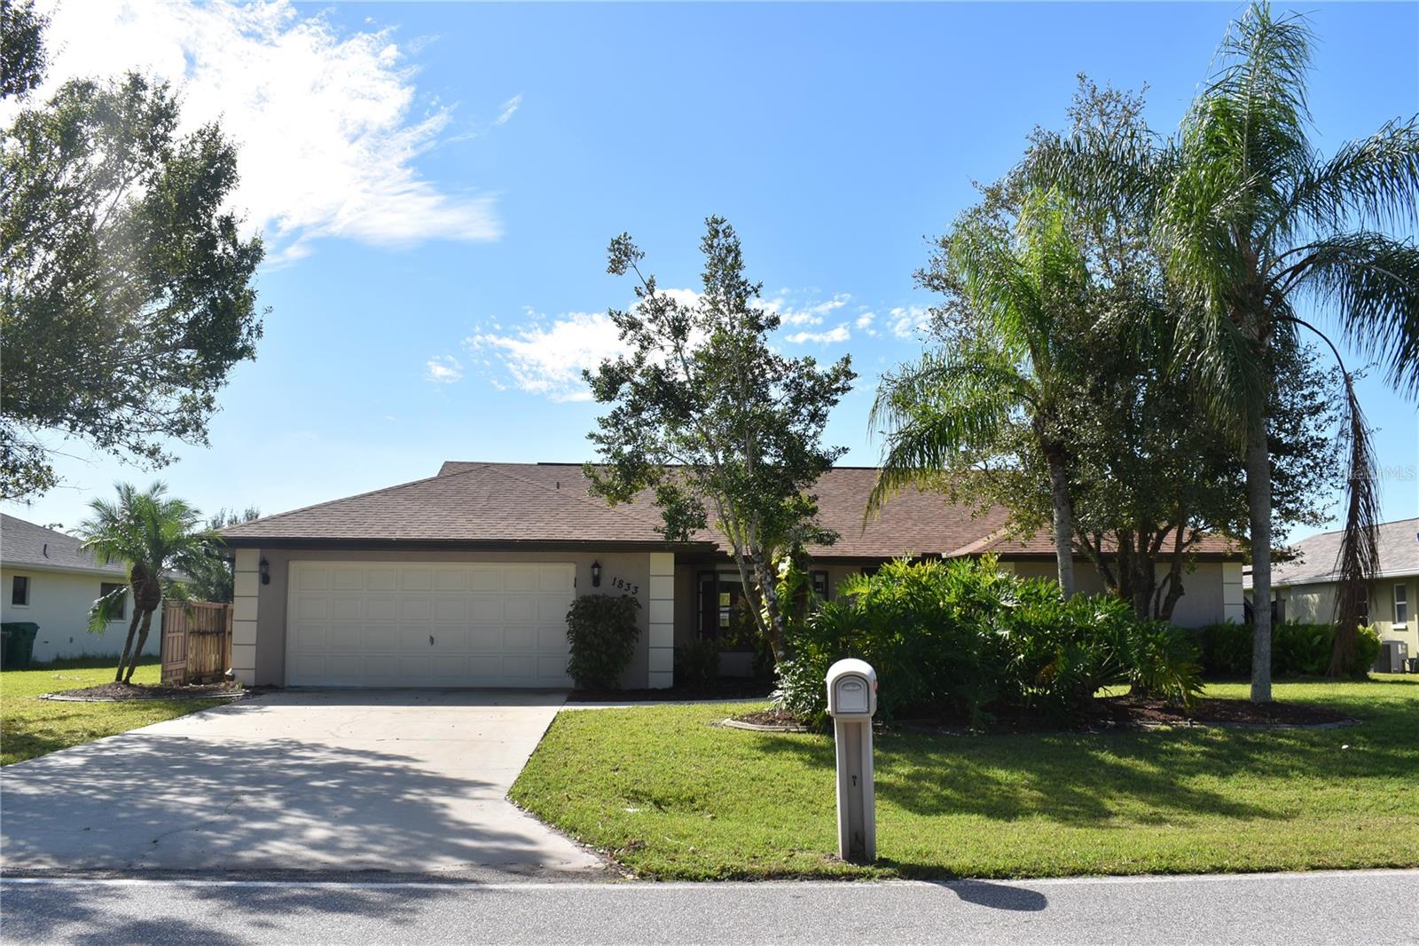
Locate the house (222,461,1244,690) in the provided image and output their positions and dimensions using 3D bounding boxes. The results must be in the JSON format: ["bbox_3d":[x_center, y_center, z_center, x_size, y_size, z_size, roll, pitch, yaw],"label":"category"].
[{"bbox_3d":[1.016,1.978,29.493,19.200,5.150,17.500,1,-6,-3],"label":"house"}]

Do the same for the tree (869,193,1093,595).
[{"bbox_3d":[4.007,-0.439,18.296,3.379,7.708,3.500,1,-6,-3],"label":"tree"}]

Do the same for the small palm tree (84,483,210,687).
[{"bbox_3d":[-9.657,1.883,21.177,2.325,3.437,2.325,1,-6,-3],"label":"small palm tree"}]

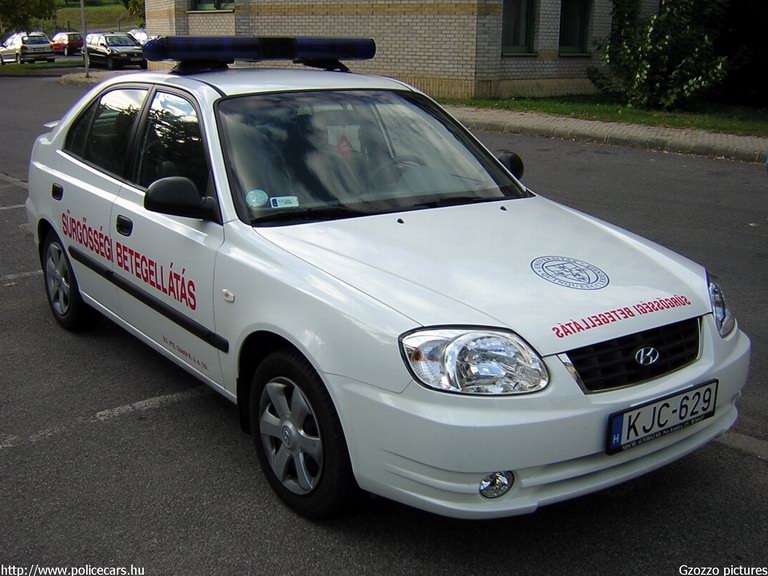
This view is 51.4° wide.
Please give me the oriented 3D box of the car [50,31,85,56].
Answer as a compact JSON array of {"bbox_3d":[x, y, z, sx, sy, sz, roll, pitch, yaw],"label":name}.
[{"bbox_3d":[-20.640,-16.039,52.500,1.640,1.420,3.850,-8,18,-32],"label":"car"}]

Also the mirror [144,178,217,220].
[{"bbox_3d":[-0.729,-0.321,2.861,0.230,0.155,0.150,-9,18,-36],"label":"mirror"}]

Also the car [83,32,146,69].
[{"bbox_3d":[-11.810,-10.399,35.000,1.690,1.440,4.250,-7,17,-30],"label":"car"}]

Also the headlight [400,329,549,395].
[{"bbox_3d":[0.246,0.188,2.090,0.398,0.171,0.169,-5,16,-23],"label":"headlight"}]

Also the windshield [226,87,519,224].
[{"bbox_3d":[-0.071,-0.581,3.335,1.380,0.140,0.740,-9,51,-36],"label":"windshield"}]

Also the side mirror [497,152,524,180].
[{"bbox_3d":[0.609,-0.567,3.861,0.230,0.155,0.150,-9,18,-36],"label":"side mirror"}]

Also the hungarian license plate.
[{"bbox_3d":[0.816,0.380,2.342,0.530,0.128,0.022,-9,16,-36],"label":"hungarian license plate"}]

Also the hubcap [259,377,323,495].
[{"bbox_3d":[-0.296,0.473,2.556,0.060,0.385,0.385,-9,18,-36],"label":"hubcap"}]

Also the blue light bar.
[{"bbox_3d":[-0.596,-1.150,3.852,1.240,0.120,0.270,-9,18,-36],"label":"blue light bar"}]

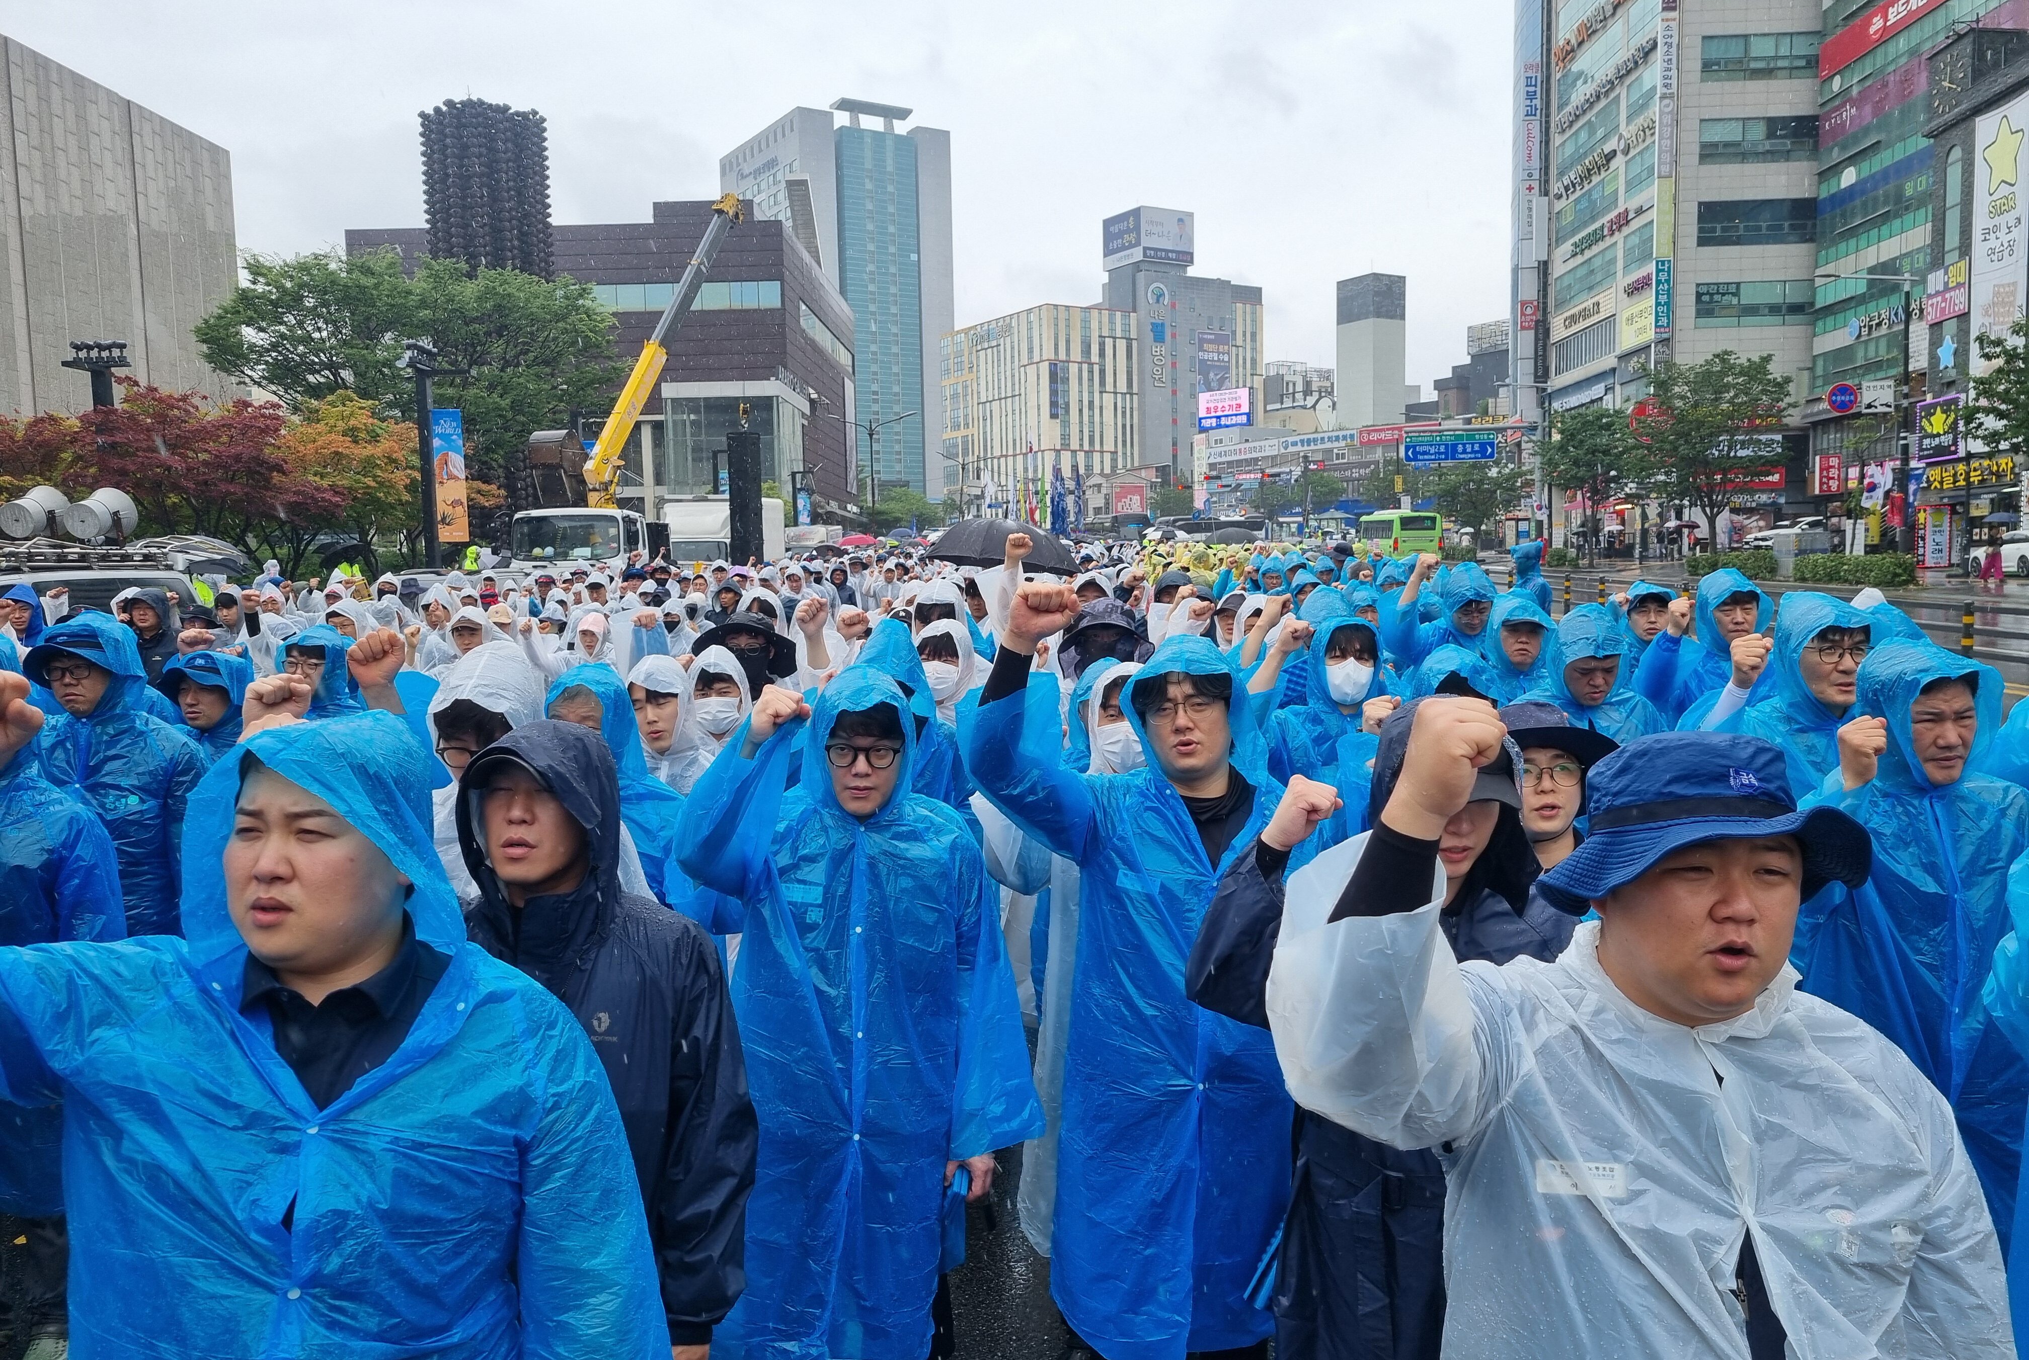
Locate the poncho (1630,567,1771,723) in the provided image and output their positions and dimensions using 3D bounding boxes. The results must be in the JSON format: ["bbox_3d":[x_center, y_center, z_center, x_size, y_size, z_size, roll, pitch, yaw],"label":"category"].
[{"bbox_3d":[2.659,0.206,5.859,0.620,1.280,0.480,0,5,9],"label":"poncho"}]

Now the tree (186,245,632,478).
[{"bbox_3d":[-16.710,-6.744,42.000,10.400,10.190,8.500,-1,5,4],"label":"tree"}]

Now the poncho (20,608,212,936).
[{"bbox_3d":[-2.820,0.474,4.814,0.580,1.360,0.400,-1,5,5],"label":"poncho"}]

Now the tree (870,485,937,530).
[{"bbox_3d":[-7.084,-9.854,98.000,4.500,5.450,4.500,-1,5,4],"label":"tree"}]

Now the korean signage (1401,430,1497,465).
[{"bbox_3d":[22.842,-12.191,80.000,4.900,1.690,0.200,-1,5,4],"label":"korean signage"}]

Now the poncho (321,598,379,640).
[{"bbox_3d":[-4.138,0.093,9.456,0.560,1.200,0.420,-1,5,3],"label":"poncho"}]

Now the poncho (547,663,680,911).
[{"bbox_3d":[-0.988,0.569,3.707,0.540,1.210,0.380,-1,5,7],"label":"poncho"}]

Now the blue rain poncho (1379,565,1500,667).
[{"bbox_3d":[1.869,0.133,6.559,0.620,1.280,0.480,-1,5,7],"label":"blue rain poncho"}]

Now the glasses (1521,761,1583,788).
[{"bbox_3d":[1.052,0.173,3.008,0.142,0.048,0.135,0,6,16],"label":"glasses"}]

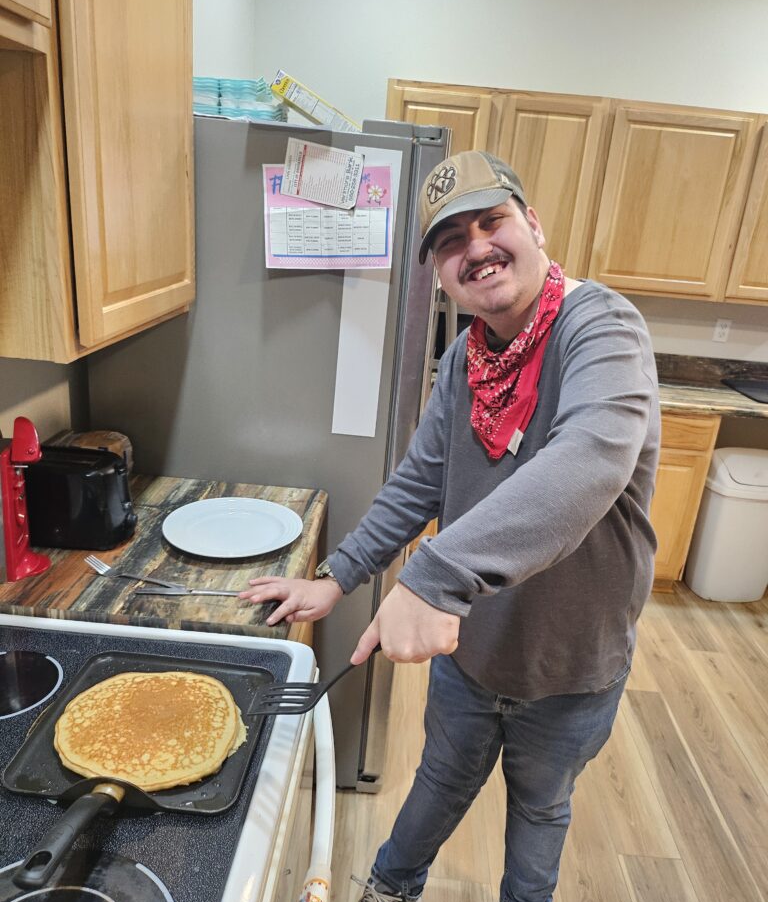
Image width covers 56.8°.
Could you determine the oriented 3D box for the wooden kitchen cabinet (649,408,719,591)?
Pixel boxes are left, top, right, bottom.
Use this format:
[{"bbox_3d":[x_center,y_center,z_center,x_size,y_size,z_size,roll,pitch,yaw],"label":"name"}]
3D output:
[{"bbox_3d":[1.143,0.155,3.414,0.500,0.885,0.600,5,19,1],"label":"wooden kitchen cabinet"}]

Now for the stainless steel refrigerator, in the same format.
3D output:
[{"bbox_3d":[-0.310,-0.013,2.194,0.797,1.758,0.900,5,19,1],"label":"stainless steel refrigerator"}]

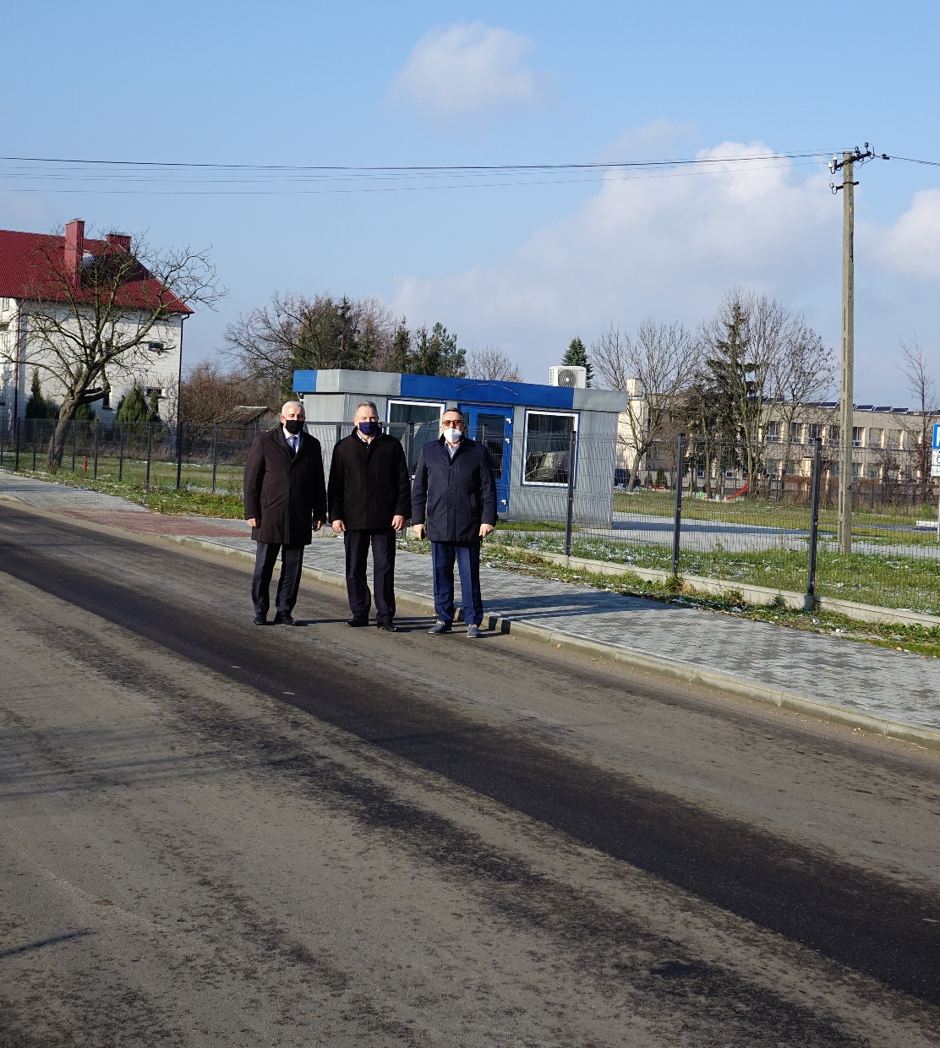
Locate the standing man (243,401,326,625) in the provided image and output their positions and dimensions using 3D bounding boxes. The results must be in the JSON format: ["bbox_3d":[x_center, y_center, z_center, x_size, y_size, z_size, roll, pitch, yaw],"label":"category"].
[{"bbox_3d":[-1.482,-0.098,14.000,0.620,1.770,0.420,3,3,-6],"label":"standing man"}]

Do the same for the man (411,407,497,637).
[{"bbox_3d":[-0.124,-0.047,14.184,0.660,1.790,0.380,3,3,6],"label":"man"}]

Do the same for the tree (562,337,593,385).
[{"bbox_3d":[5.639,-6.098,94.810,3.200,8.060,3.200,3,3,0],"label":"tree"}]

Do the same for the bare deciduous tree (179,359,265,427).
[{"bbox_3d":[-11.336,-5.148,80.000,4.000,4.800,4.000,3,3,0],"label":"bare deciduous tree"}]

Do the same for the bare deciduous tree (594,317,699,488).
[{"bbox_3d":[8.329,-5.627,82.812,4.926,8.273,4.926,3,3,0],"label":"bare deciduous tree"}]

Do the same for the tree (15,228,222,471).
[{"bbox_3d":[-9.529,-4.635,47.363,5.500,6.692,5.300,3,3,0],"label":"tree"}]

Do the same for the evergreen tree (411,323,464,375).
[{"bbox_3d":[-1.640,-6.312,88.000,3.600,7.800,3.600,3,3,0],"label":"evergreen tree"}]

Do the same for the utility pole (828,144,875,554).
[{"bbox_3d":[6.530,-3.017,30.000,0.350,7.100,1.300,-2,3,-25],"label":"utility pole"}]

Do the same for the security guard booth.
[{"bbox_3d":[-0.227,-1.462,34.907,6.266,2.772,2.444,2,3,-27],"label":"security guard booth"}]

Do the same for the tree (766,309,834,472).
[{"bbox_3d":[16.178,-5.866,86.000,3.600,9.200,3.600,3,3,0],"label":"tree"}]

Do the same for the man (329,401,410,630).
[{"bbox_3d":[-0.800,-0.074,13.950,0.620,1.800,0.420,3,3,-5],"label":"man"}]

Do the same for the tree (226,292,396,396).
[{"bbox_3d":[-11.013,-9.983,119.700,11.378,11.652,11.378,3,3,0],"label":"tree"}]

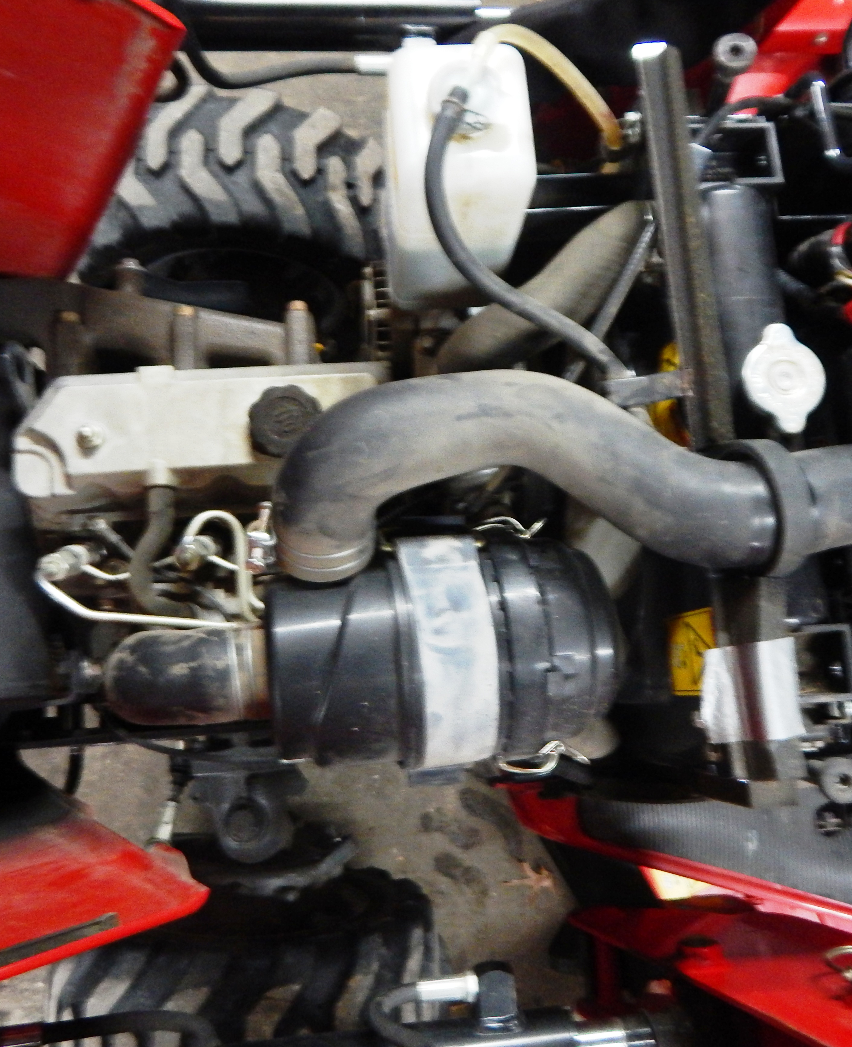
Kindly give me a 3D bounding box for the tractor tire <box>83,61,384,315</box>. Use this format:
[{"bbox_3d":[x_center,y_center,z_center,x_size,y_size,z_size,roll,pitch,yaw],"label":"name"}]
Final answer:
[{"bbox_3d":[-0.268,-0.398,1.250,0.455,0.455,0.200,-3,79,-2],"label":"tractor tire"}]

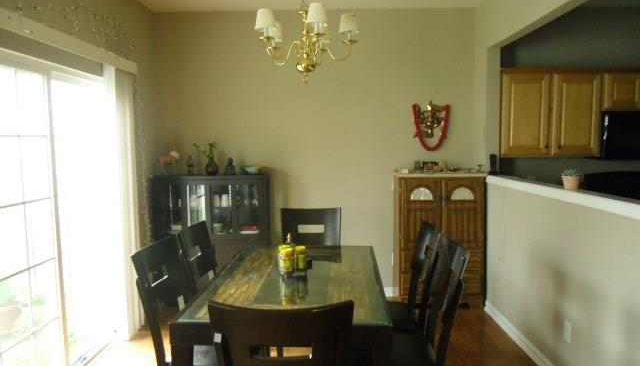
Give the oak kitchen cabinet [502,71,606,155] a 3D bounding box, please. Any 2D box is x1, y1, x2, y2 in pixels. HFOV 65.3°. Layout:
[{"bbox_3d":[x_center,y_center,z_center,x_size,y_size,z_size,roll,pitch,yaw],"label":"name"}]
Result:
[{"bbox_3d":[2.026,-0.623,4.543,0.891,0.762,0.317,0,4,1],"label":"oak kitchen cabinet"}]

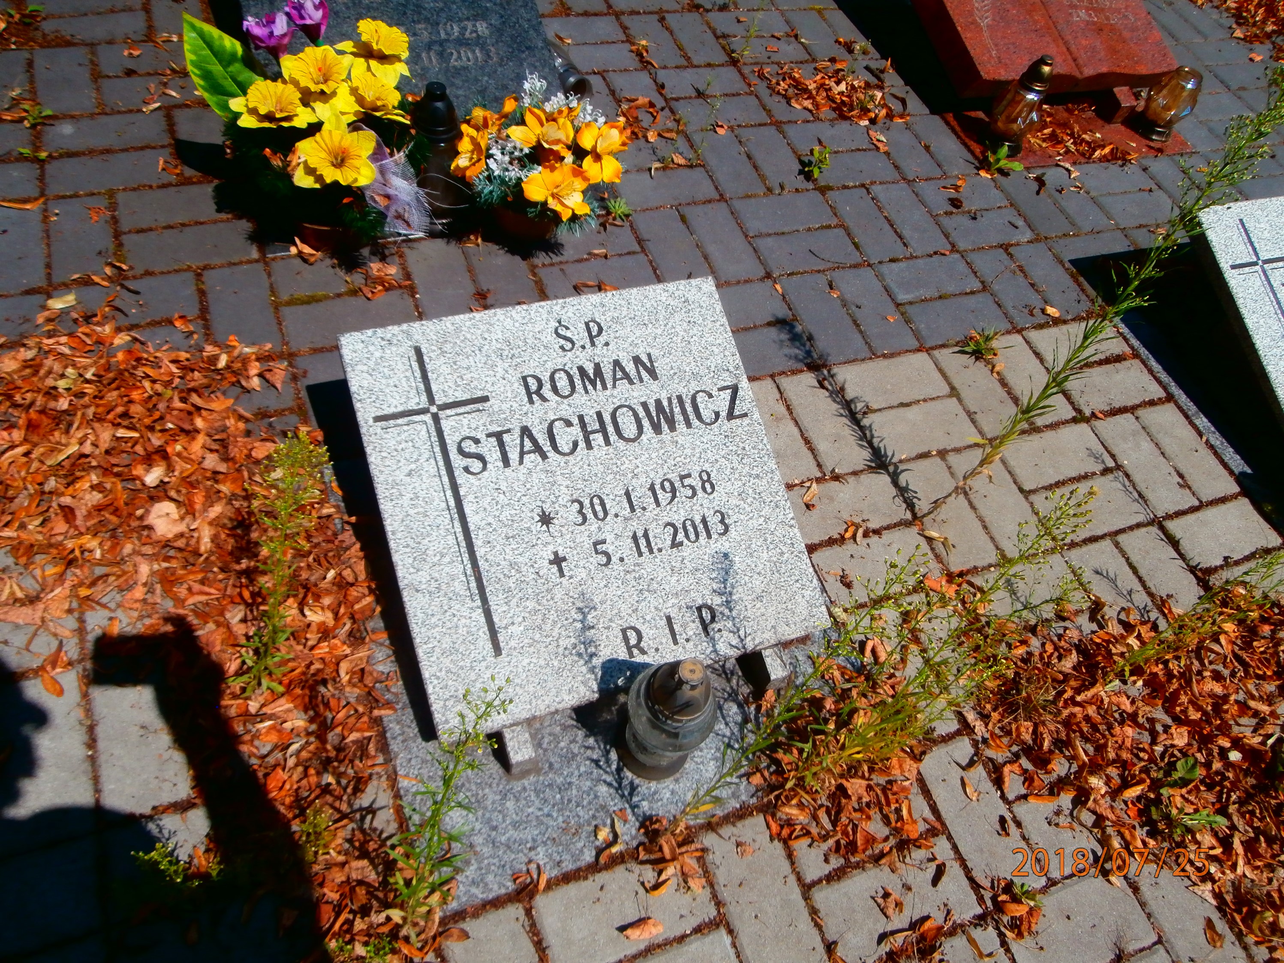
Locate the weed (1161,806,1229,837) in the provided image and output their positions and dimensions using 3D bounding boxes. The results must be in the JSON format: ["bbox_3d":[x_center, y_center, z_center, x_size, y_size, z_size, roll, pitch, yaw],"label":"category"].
[{"bbox_3d":[0.694,0.425,1.163,0.075,0.040,0.055,-12,58,-20],"label":"weed"}]

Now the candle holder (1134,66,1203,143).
[{"bbox_3d":[1.184,-0.843,2.071,0.105,0.140,0.105,-12,58,-20],"label":"candle holder"}]

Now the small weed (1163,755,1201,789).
[{"bbox_3d":[0.721,0.387,1.228,0.043,0.035,0.043,-13,60,-19],"label":"small weed"}]

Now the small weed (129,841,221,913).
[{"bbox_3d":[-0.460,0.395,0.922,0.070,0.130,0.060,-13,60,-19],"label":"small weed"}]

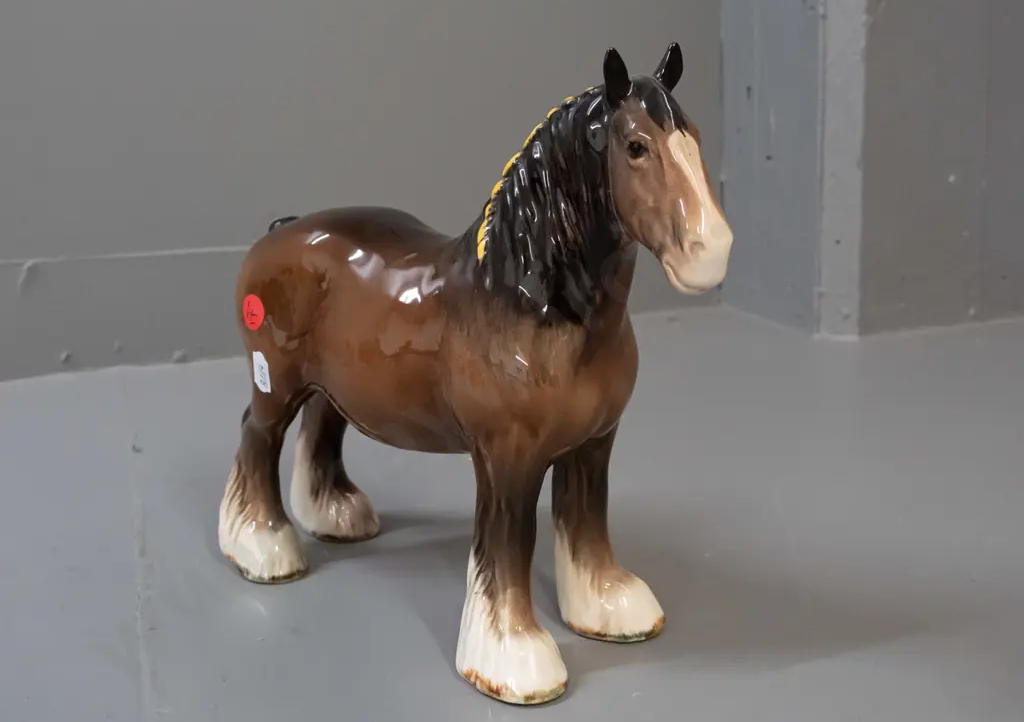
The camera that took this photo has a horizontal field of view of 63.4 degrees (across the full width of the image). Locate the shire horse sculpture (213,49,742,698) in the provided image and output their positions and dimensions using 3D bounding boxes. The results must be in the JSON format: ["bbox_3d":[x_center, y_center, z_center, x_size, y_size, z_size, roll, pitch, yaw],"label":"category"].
[{"bbox_3d":[-0.037,-0.001,0.437,0.335,0.273,0.109,5,11,42],"label":"shire horse sculpture"}]

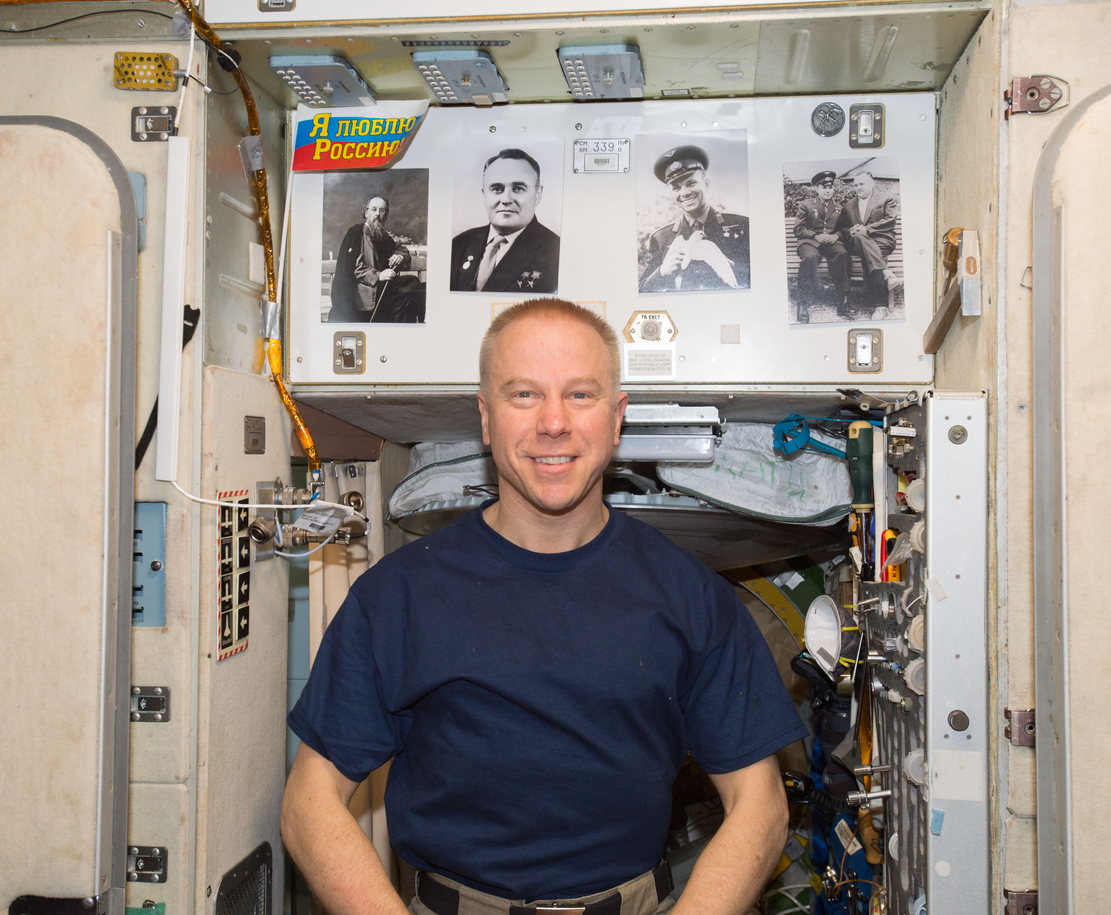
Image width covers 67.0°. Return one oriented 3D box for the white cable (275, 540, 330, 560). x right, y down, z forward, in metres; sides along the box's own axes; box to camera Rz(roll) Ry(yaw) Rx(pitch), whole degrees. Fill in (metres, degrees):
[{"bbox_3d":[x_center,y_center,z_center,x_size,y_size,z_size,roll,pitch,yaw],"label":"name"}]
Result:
[{"bbox_3d":[-0.371,0.133,1.230,0.085,0.029,0.025,0,-1,4],"label":"white cable"}]

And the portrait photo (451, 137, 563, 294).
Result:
[{"bbox_3d":[-0.072,-0.364,1.254,0.164,0.236,0.004,2,-1,4],"label":"portrait photo"}]

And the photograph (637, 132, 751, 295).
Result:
[{"bbox_3d":[0.202,-0.361,1.233,0.163,0.235,0.004,-1,-1,4],"label":"photograph"}]

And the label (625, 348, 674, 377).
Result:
[{"bbox_3d":[0.139,-0.140,1.237,0.074,0.049,0.003,0,-1,4],"label":"label"}]

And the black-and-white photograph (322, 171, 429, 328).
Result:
[{"bbox_3d":[-0.274,-0.321,1.269,0.162,0.234,0.004,1,-1,4],"label":"black-and-white photograph"}]

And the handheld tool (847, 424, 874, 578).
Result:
[{"bbox_3d":[0.417,0.060,1.140,0.036,0.221,0.036,-2,0,4],"label":"handheld tool"}]

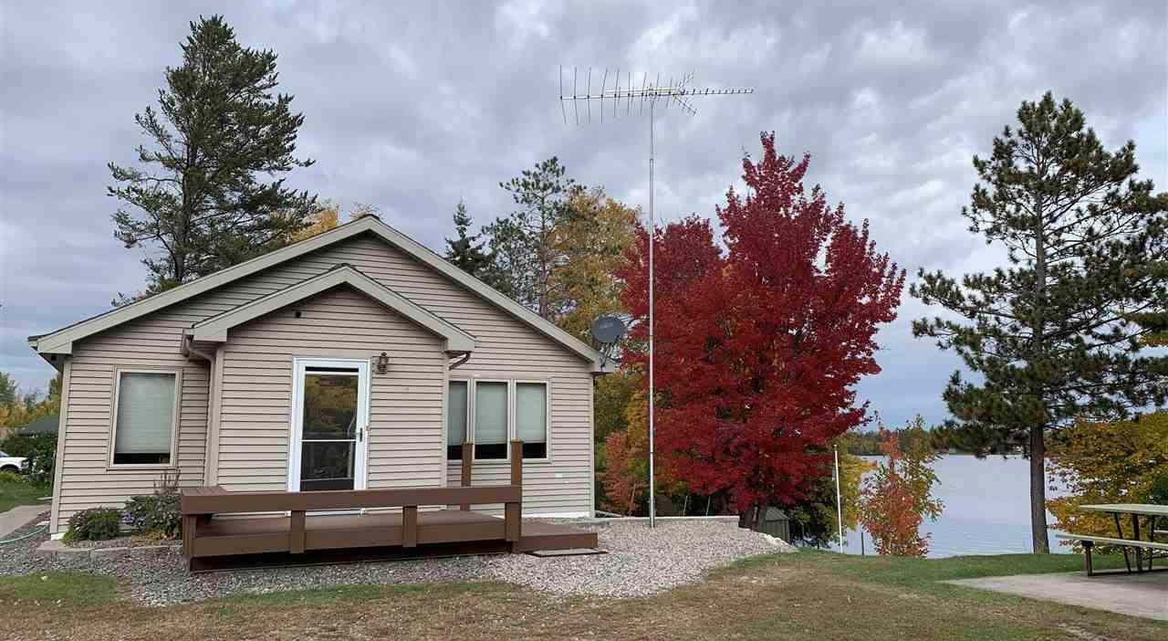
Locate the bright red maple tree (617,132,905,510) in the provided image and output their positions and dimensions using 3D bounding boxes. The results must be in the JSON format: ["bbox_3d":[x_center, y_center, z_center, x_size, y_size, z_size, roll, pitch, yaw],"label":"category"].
[{"bbox_3d":[3.946,0.100,19.515,6.409,8.872,6.000,-1,-8,11],"label":"bright red maple tree"}]

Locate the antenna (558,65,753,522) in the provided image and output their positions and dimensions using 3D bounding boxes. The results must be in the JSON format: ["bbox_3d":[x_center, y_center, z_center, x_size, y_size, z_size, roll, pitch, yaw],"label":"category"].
[{"bbox_3d":[1.221,-0.433,14.673,3.360,7.620,2.580,0,-8,6],"label":"antenna"}]

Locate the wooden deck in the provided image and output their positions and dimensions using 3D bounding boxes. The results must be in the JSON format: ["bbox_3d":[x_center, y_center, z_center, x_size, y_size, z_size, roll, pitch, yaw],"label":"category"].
[{"bbox_3d":[-2.447,2.233,11.249,4.920,1.365,2.150,4,-8,-24],"label":"wooden deck"}]

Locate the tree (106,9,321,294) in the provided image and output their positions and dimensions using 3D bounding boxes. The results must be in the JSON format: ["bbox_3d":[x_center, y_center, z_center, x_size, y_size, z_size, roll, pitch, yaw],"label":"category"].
[{"bbox_3d":[-12.607,-2.529,29.992,6.700,16.100,6.500,3,-8,-23],"label":"tree"}]

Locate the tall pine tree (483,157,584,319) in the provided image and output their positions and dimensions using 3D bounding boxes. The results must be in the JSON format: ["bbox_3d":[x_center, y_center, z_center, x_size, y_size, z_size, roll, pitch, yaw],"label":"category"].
[{"bbox_3d":[-2.162,-0.045,37.805,4.700,14.500,4.600,1,-7,-3],"label":"tall pine tree"}]

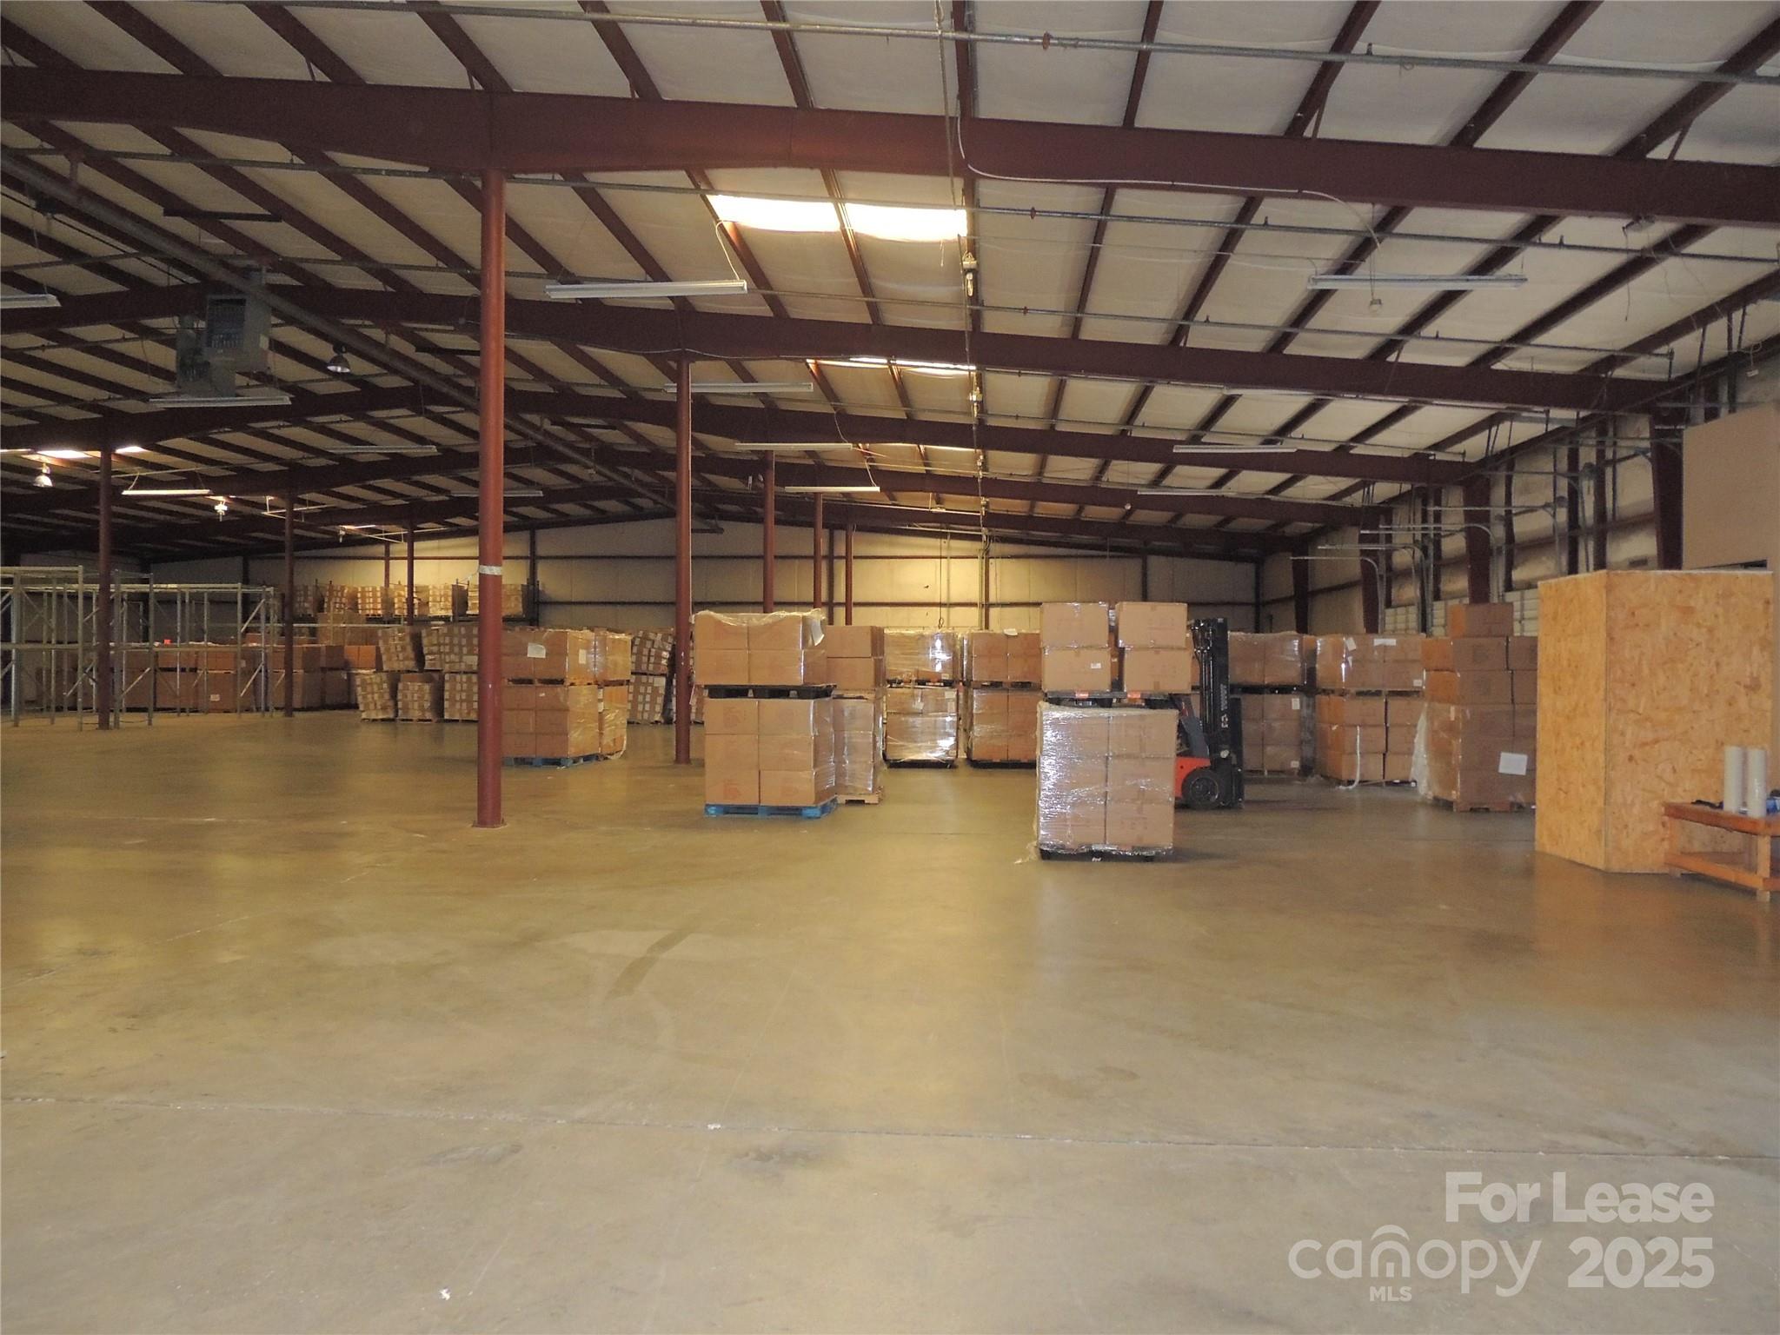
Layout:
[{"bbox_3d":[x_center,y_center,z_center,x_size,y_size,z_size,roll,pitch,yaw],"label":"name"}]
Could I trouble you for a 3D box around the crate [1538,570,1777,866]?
[{"bbox_3d":[6.215,0.425,10.122,1.286,2.326,1.053,0,0,0],"label":"crate"}]

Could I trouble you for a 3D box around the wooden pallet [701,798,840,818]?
[{"bbox_3d":[-1.270,1.476,13.286,1.220,0.145,1.120,0,0,6],"label":"wooden pallet"}]

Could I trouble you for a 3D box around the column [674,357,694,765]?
[{"bbox_3d":[-3.243,-1.631,19.503,0.222,6.337,0.222,0,0,5],"label":"column"}]

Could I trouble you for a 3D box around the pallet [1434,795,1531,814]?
[{"bbox_3d":[6.816,1.522,13.953,1.200,0.140,0.980,0,0,3],"label":"pallet"}]

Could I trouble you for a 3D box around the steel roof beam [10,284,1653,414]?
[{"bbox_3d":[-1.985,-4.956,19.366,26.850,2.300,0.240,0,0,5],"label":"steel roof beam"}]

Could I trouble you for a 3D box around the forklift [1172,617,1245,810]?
[{"bbox_3d":[2.857,0.505,14.178,2.100,2.130,1.070,0,0,-3],"label":"forklift"}]

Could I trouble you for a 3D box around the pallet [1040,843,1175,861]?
[{"bbox_3d":[1.769,1.492,10.495,1.020,0.145,1.130,0,0,5],"label":"pallet"}]

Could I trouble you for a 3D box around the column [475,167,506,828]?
[{"bbox_3d":[-3.858,-1.634,11.941,0.222,6.337,0.222,0,0,5],"label":"column"}]

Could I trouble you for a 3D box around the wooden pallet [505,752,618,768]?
[{"bbox_3d":[-5.360,1.454,19.619,1.090,0.145,1.240,0,0,5],"label":"wooden pallet"}]

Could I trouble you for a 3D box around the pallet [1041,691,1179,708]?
[{"bbox_3d":[1.844,0.268,10.540,1.030,0.135,1.130,0,0,5],"label":"pallet"}]

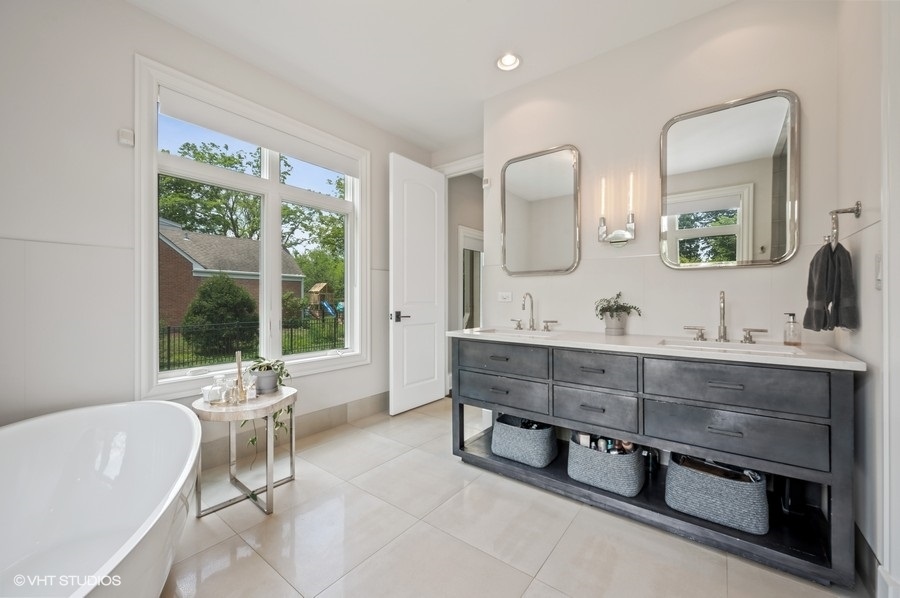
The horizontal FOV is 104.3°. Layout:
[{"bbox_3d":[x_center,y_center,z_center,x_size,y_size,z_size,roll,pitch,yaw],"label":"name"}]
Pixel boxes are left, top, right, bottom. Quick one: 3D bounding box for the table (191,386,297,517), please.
[{"bbox_3d":[-1.119,0.827,1.952,0.505,0.556,0.505,0,0,37],"label":"table"}]

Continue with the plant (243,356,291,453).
[{"bbox_3d":[-1.091,0.625,2.077,0.240,0.570,0.250,0,0,37],"label":"plant"}]

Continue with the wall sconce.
[{"bbox_3d":[1.114,-0.585,2.326,0.218,0.465,0.115,0,0,37],"label":"wall sconce"}]

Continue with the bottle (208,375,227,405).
[{"bbox_3d":[-1.213,0.471,1.820,0.075,0.137,0.075,0,0,38],"label":"bottle"}]

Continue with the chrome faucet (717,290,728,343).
[{"bbox_3d":[1.486,0.096,1.904,0.056,0.286,0.200,0,0,37],"label":"chrome faucet"}]

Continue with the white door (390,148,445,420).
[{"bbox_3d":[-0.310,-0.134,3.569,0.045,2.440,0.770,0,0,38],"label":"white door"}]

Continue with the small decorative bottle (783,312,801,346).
[{"bbox_3d":[1.748,0.156,1.800,0.070,0.165,0.060,0,0,27],"label":"small decorative bottle"}]

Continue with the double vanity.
[{"bbox_3d":[0.946,0.672,2.125,1.954,0.866,0.639,0,0,37],"label":"double vanity"}]

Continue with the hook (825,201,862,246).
[{"bbox_3d":[1.648,-0.300,1.469,0.090,0.190,0.160,0,0,38],"label":"hook"}]

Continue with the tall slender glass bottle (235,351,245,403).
[{"bbox_3d":[-1.132,0.415,1.885,0.048,0.268,0.048,0,0,38],"label":"tall slender glass bottle"}]

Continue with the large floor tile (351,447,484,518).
[{"bbox_3d":[-0.194,1.092,2.137,0.595,0.010,0.595,0,0,38],"label":"large floor tile"}]

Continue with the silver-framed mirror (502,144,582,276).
[{"bbox_3d":[0.681,-0.648,2.692,0.618,0.932,0.045,0,0,37],"label":"silver-framed mirror"}]

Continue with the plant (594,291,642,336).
[{"bbox_3d":[1.036,0.095,2.170,0.245,0.266,0.215,0,0,38],"label":"plant"}]

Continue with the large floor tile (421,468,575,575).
[{"bbox_3d":[0.276,1.089,1.772,0.595,0.010,0.595,0,0,38],"label":"large floor tile"}]

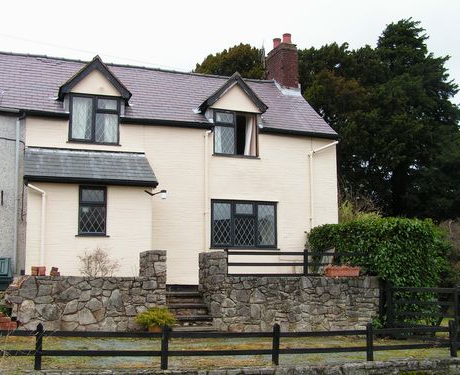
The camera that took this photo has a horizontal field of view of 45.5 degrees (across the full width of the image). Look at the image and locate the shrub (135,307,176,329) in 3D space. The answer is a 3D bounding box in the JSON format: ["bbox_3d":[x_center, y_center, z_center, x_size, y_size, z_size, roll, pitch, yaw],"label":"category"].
[{"bbox_3d":[-1.319,2.311,9.719,0.720,0.420,0.650,2,-8,-17],"label":"shrub"}]

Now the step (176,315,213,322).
[{"bbox_3d":[-0.791,2.477,10.334,0.880,0.120,0.400,2,-8,-17],"label":"step"}]

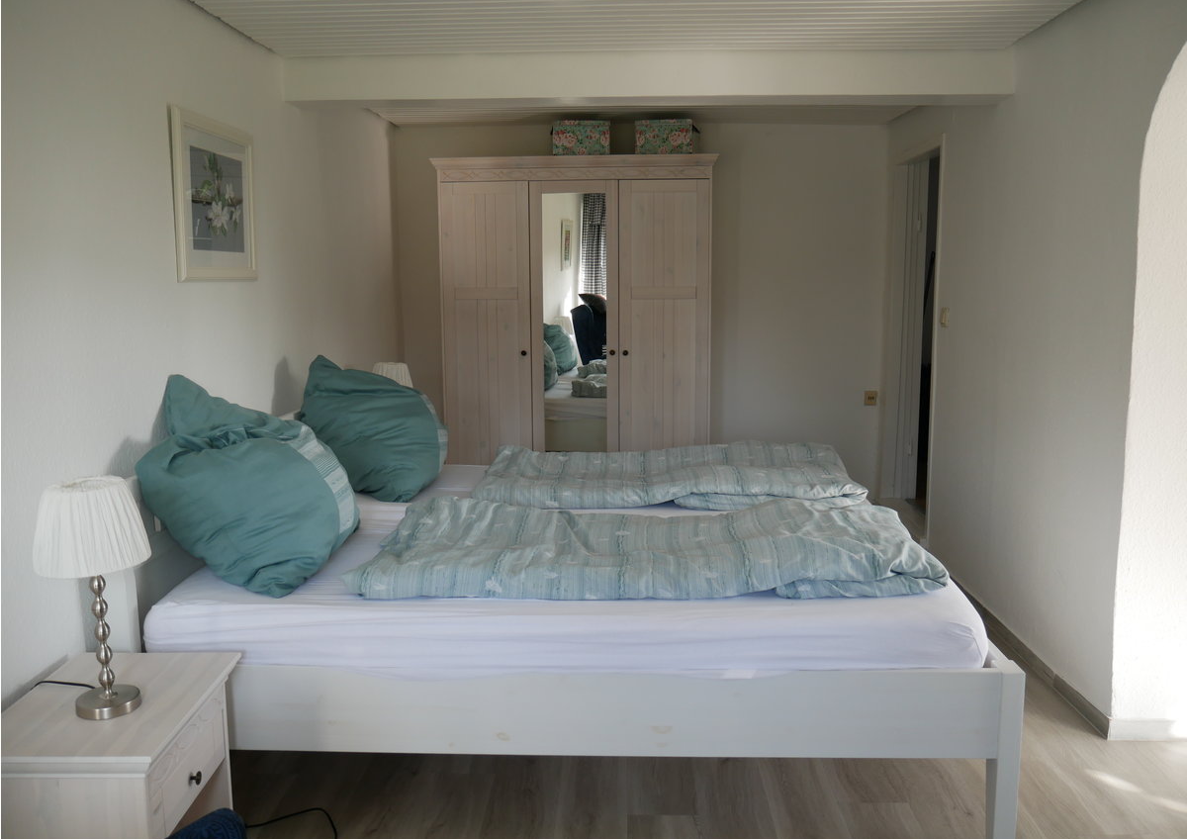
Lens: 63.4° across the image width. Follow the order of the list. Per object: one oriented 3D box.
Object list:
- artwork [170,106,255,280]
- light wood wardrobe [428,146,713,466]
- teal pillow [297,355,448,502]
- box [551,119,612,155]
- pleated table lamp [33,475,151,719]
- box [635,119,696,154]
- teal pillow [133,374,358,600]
[{"bbox_3d":[-1.228,-0.705,3.126,0.030,0.500,0.609,0,8,2],"label":"artwork"},{"bbox_3d":[-0.084,-0.393,5.338,1.476,2.007,0.550,0,8,4],"label":"light wood wardrobe"},{"bbox_3d":[-0.810,0.017,3.501,0.523,0.497,0.430,0,8,2],"label":"teal pillow"},{"bbox_3d":[-0.057,-1.466,5.090,0.296,0.189,0.270,0,8,4],"label":"box"},{"bbox_3d":[-1.023,0.362,1.986,0.216,0.470,0.216,0,8,2],"label":"pleated table lamp"},{"bbox_3d":[0.370,-1.465,5.067,0.294,0.188,0.270,0,8,4],"label":"box"},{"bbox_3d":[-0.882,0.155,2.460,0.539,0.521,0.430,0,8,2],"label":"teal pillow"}]

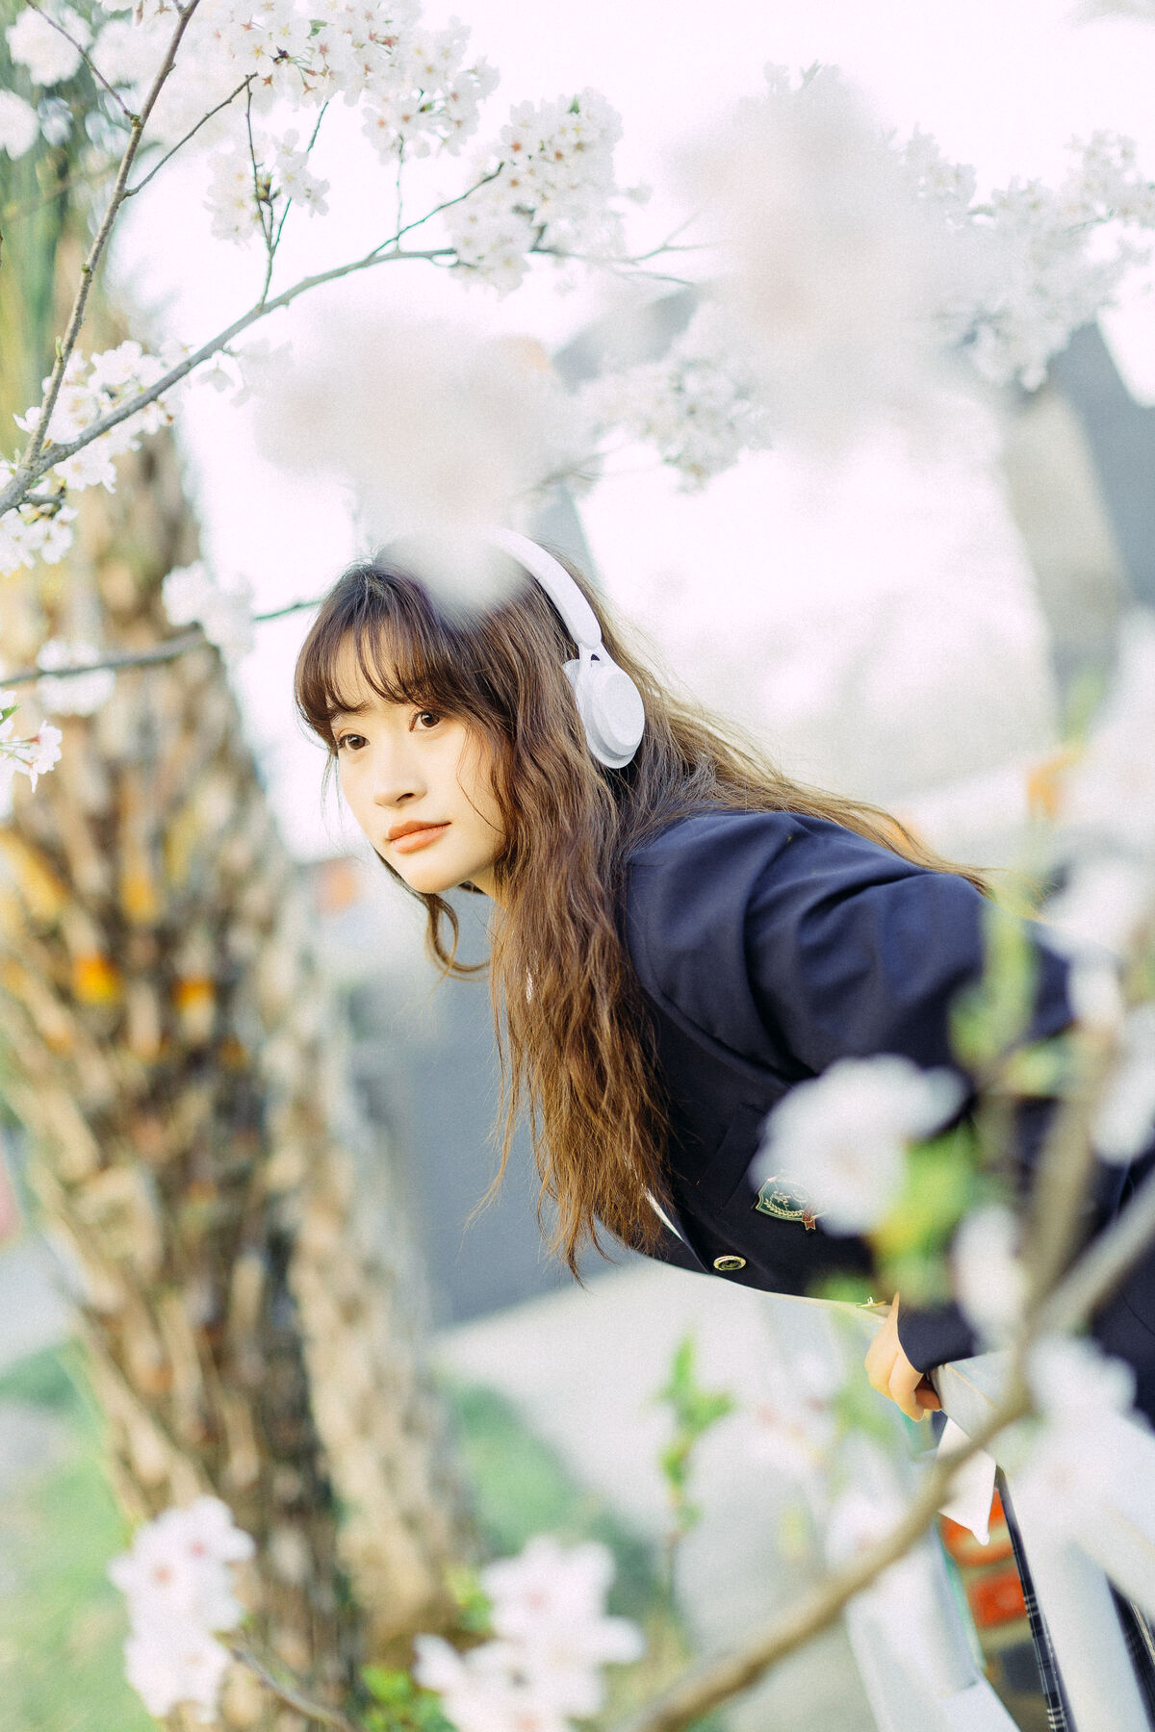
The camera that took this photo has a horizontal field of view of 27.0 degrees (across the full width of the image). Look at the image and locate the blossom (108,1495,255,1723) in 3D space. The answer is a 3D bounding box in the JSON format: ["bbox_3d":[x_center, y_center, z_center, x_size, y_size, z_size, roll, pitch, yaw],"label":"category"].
[{"bbox_3d":[-0.141,0.269,0.870,0.057,0.077,0.055,-17,2,0],"label":"blossom"}]

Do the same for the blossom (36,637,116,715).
[{"bbox_3d":[-0.469,-0.178,2.250,0.075,0.072,0.066,-17,2,0],"label":"blossom"}]

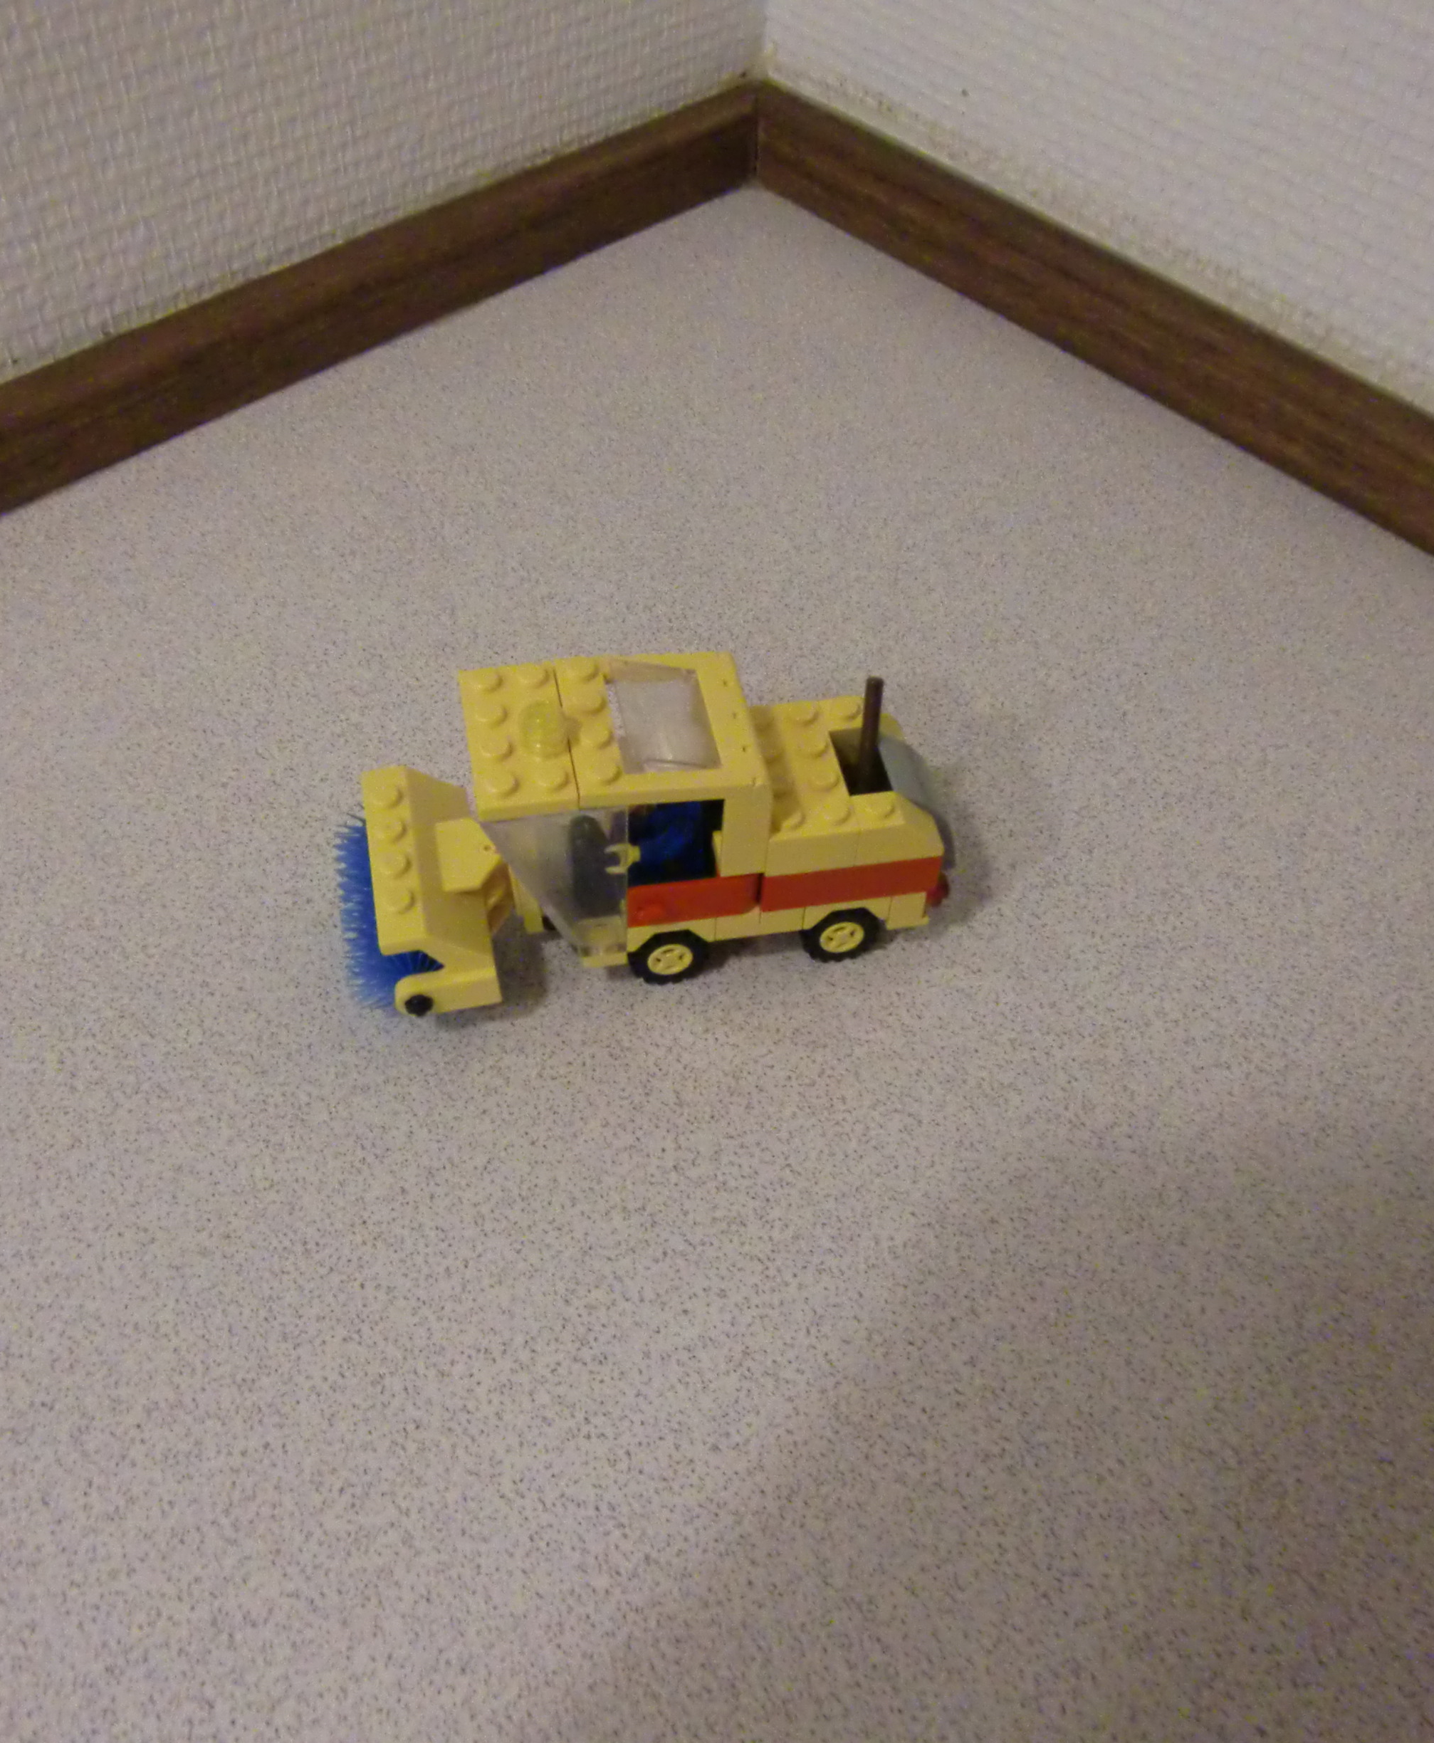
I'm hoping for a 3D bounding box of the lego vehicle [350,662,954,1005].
[{"bbox_3d":[-0.011,-0.011,0.284,0.113,0.061,0.047,-7,50,-9],"label":"lego vehicle"}]

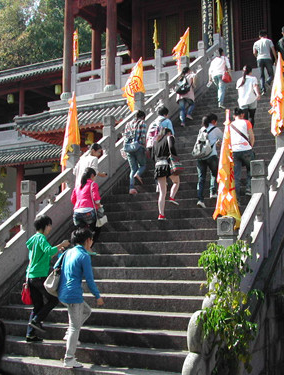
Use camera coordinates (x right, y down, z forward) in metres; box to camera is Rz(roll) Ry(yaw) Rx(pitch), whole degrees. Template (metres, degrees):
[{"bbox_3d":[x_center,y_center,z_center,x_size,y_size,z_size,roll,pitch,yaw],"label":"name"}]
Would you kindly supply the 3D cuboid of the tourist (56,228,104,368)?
[{"bbox_3d":[-0.728,1.314,6.500,0.470,1.620,0.520,-3,-7,33],"label":"tourist"}]

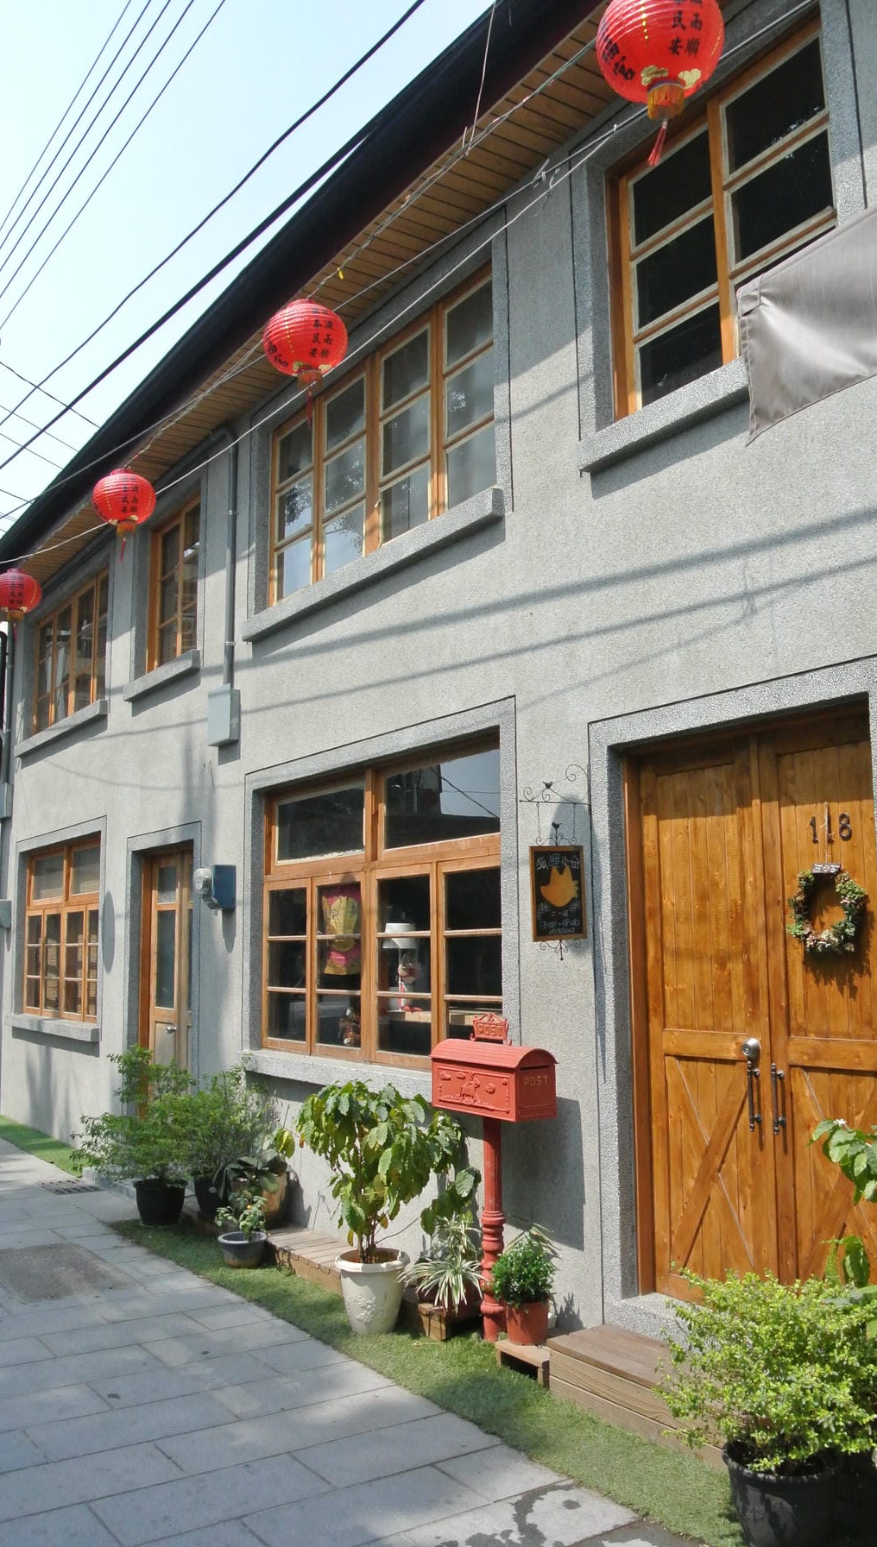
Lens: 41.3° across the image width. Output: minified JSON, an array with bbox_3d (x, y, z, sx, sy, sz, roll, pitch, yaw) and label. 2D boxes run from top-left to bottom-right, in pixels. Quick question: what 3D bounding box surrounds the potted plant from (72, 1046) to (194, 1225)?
[{"bbox_3d":[-1.696,2.022,6.517,0.620,0.960,0.620,5,-10,-35],"label":"potted plant"}]

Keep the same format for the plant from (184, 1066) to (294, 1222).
[{"bbox_3d":[-1.141,2.001,6.284,0.500,0.820,0.560,5,-10,-35],"label":"plant"}]

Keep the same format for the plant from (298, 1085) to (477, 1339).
[{"bbox_3d":[-0.230,1.738,4.722,0.620,0.960,0.660,-1,-8,0],"label":"plant"}]

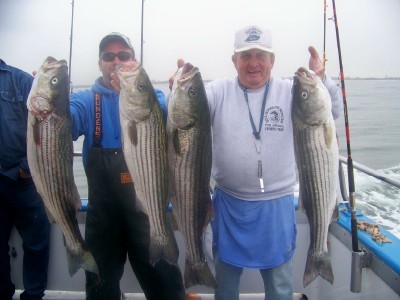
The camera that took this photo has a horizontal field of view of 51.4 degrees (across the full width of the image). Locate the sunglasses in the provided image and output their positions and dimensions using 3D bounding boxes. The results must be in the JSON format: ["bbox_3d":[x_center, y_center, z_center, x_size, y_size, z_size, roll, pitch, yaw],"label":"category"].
[{"bbox_3d":[-0.393,-0.438,1.960,0.147,0.050,0.145,1,3,-5],"label":"sunglasses"}]

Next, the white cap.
[{"bbox_3d":[0.241,-0.483,1.840,0.175,0.127,0.265,0,9,7],"label":"white cap"}]

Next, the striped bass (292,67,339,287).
[{"bbox_3d":[0.434,0.101,1.550,0.169,0.799,0.120,1,8,16],"label":"striped bass"}]

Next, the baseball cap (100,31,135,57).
[{"bbox_3d":[-0.394,-0.487,1.950,0.175,0.130,0.265,1,3,-5],"label":"baseball cap"}]

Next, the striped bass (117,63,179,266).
[{"bbox_3d":[-0.196,0.057,1.600,0.175,0.773,0.120,-12,8,-16],"label":"striped bass"}]

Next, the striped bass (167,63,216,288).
[{"bbox_3d":[-0.032,0.096,1.520,0.159,0.808,0.120,-5,8,-16],"label":"striped bass"}]

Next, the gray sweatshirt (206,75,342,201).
[{"bbox_3d":[0.265,-0.057,1.820,0.610,0.570,0.430,-1,9,5],"label":"gray sweatshirt"}]

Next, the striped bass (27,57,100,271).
[{"bbox_3d":[-0.529,0.066,1.550,0.195,0.806,0.120,-11,8,-16],"label":"striped bass"}]

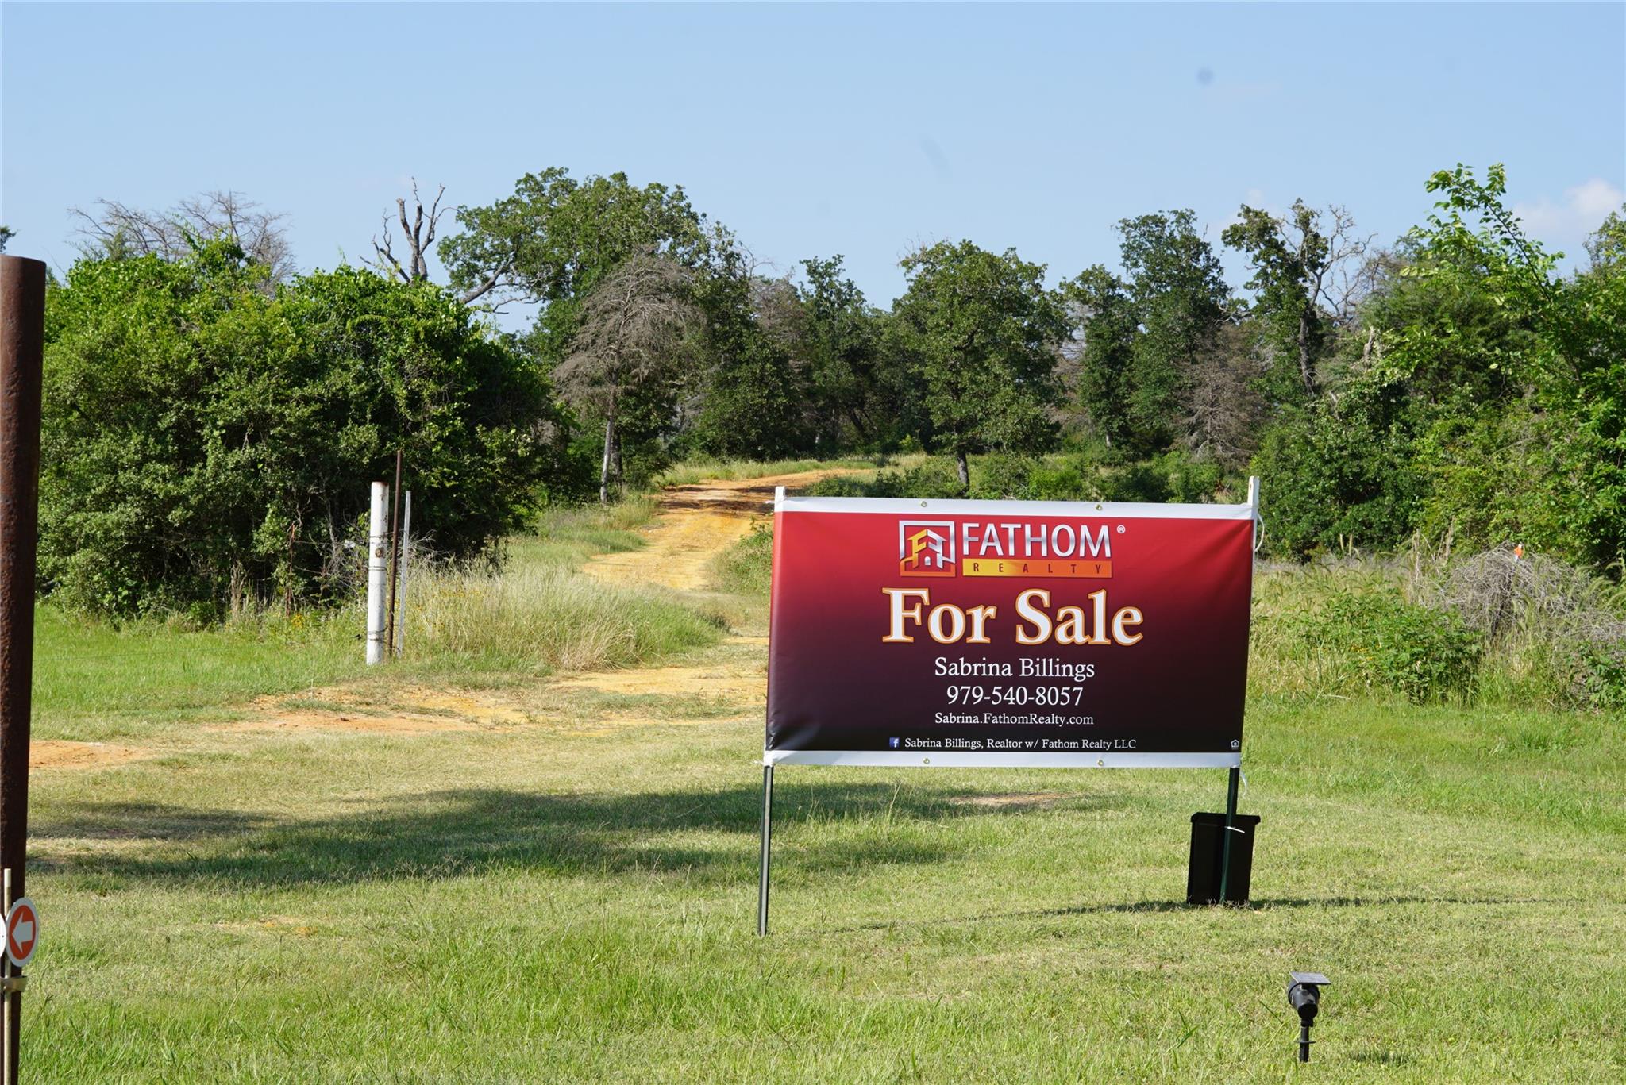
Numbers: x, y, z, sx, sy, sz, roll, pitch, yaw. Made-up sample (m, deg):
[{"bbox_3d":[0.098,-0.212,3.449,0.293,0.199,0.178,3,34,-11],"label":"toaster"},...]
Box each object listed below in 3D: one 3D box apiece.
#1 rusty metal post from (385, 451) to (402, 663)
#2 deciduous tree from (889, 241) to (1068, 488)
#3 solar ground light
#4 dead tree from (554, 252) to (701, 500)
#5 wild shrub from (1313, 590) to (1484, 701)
[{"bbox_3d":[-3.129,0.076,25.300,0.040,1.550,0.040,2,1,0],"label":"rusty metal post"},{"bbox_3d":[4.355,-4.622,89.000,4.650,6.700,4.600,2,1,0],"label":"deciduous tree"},{"bbox_3d":[1.332,1.273,9.100,0.112,0.243,0.135,1,1,-16],"label":"solar ground light"},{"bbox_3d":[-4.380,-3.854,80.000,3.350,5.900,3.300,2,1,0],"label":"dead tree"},{"bbox_3d":[4.144,0.742,24.000,1.180,0.800,1.100,2,1,0],"label":"wild shrub"}]

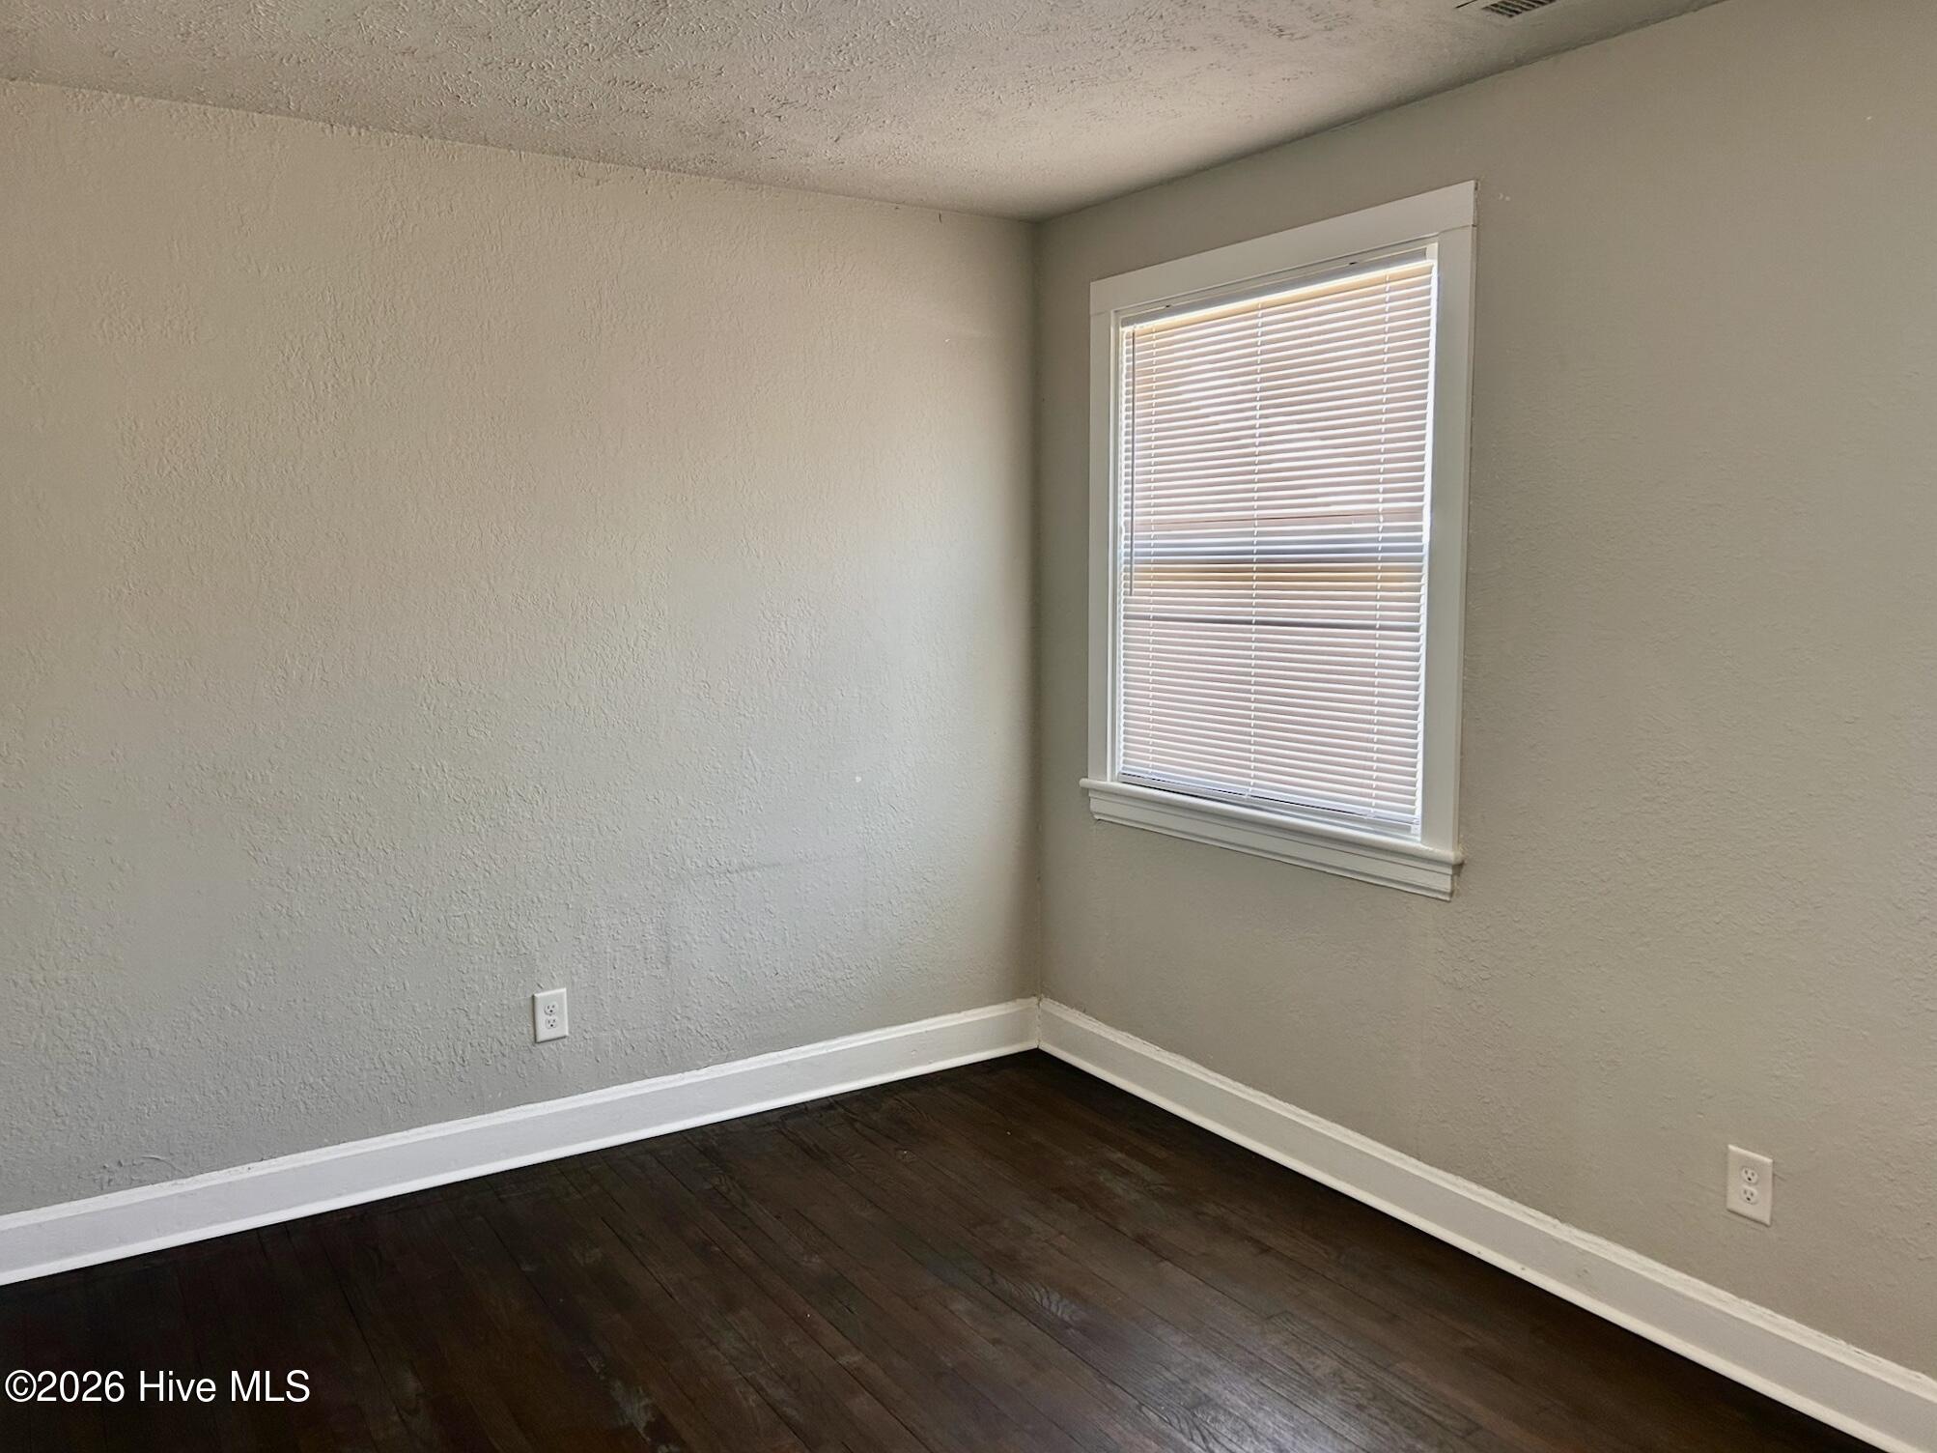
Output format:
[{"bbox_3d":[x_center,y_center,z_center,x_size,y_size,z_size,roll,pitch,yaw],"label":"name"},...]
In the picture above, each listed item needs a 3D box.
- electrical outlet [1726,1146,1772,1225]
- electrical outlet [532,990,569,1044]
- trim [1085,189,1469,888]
[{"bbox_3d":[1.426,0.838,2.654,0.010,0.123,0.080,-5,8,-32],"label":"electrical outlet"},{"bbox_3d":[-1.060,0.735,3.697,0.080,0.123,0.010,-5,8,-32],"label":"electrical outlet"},{"bbox_3d":[0.729,-0.424,3.587,0.120,1.508,1.300,-5,8,-32],"label":"trim"}]

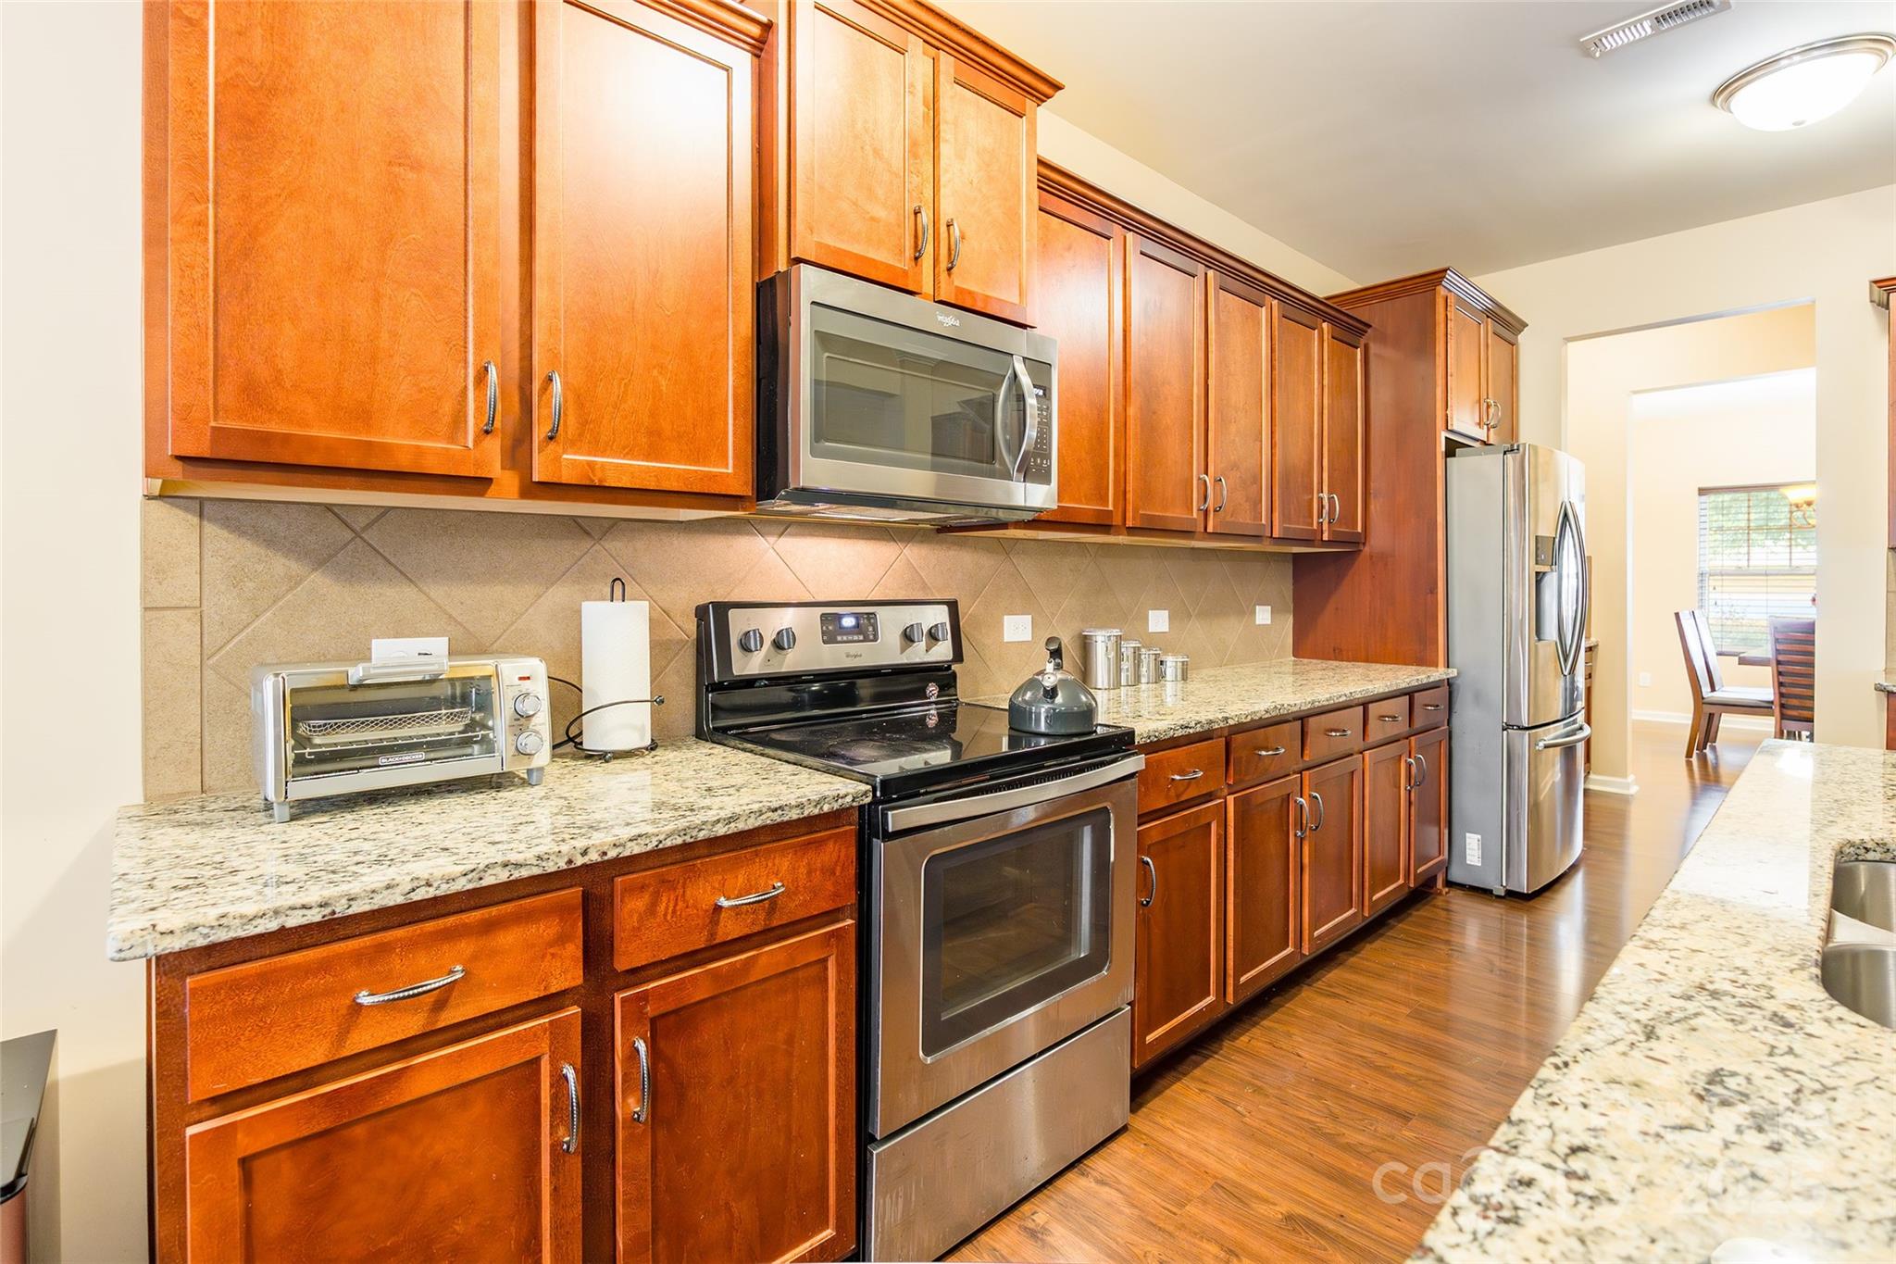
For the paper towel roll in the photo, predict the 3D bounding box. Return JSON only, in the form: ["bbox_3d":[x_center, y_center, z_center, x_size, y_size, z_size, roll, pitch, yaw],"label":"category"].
[{"bbox_3d":[-0.669,0.090,1.684,0.125,0.286,0.125,0,2,0],"label":"paper towel roll"}]

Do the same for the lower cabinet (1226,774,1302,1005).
[{"bbox_3d":[0.711,0.716,2.648,0.449,0.577,0.615,-2,3,-43],"label":"lower cabinet"}]

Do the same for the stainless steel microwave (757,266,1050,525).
[{"bbox_3d":[-0.140,-0.491,1.971,0.755,0.430,0.435,-2,3,-43],"label":"stainless steel microwave"}]

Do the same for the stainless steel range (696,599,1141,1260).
[{"bbox_3d":[-0.050,0.550,1.920,0.760,1.212,0.665,-2,3,-43],"label":"stainless steel range"}]

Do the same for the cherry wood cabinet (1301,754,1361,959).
[{"bbox_3d":[1.052,0.702,2.965,0.453,0.577,0.615,-2,3,-43],"label":"cherry wood cabinet"}]

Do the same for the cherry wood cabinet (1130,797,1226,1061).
[{"bbox_3d":[0.385,0.729,2.345,0.415,0.577,0.615,-2,3,-43],"label":"cherry wood cabinet"}]

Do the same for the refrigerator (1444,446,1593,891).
[{"bbox_3d":[2.327,0.159,3.923,0.910,1.785,0.895,-2,3,-43],"label":"refrigerator"}]

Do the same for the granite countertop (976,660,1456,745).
[{"bbox_3d":[1.044,0.207,2.955,2.268,0.032,0.648,-2,3,-43],"label":"granite countertop"}]

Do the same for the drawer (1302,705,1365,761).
[{"bbox_3d":[1.085,0.321,2.911,0.455,0.132,0.515,-2,3,-43],"label":"drawer"}]

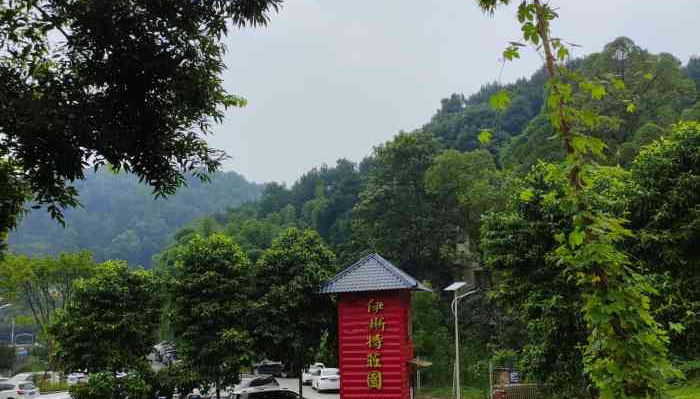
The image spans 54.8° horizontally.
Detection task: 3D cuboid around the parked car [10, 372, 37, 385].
[{"bbox_3d":[-21.674,12.364,45.028,1.820,1.650,4.500,-7,-13,26],"label":"parked car"}]

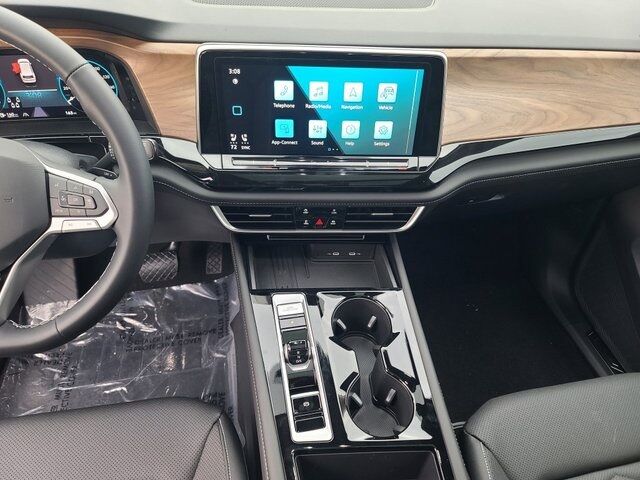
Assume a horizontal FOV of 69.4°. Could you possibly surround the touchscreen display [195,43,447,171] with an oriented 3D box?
[{"bbox_3d":[0.003,-0.187,0.671,0.339,0.172,0.030,0,31,-3],"label":"touchscreen display"}]

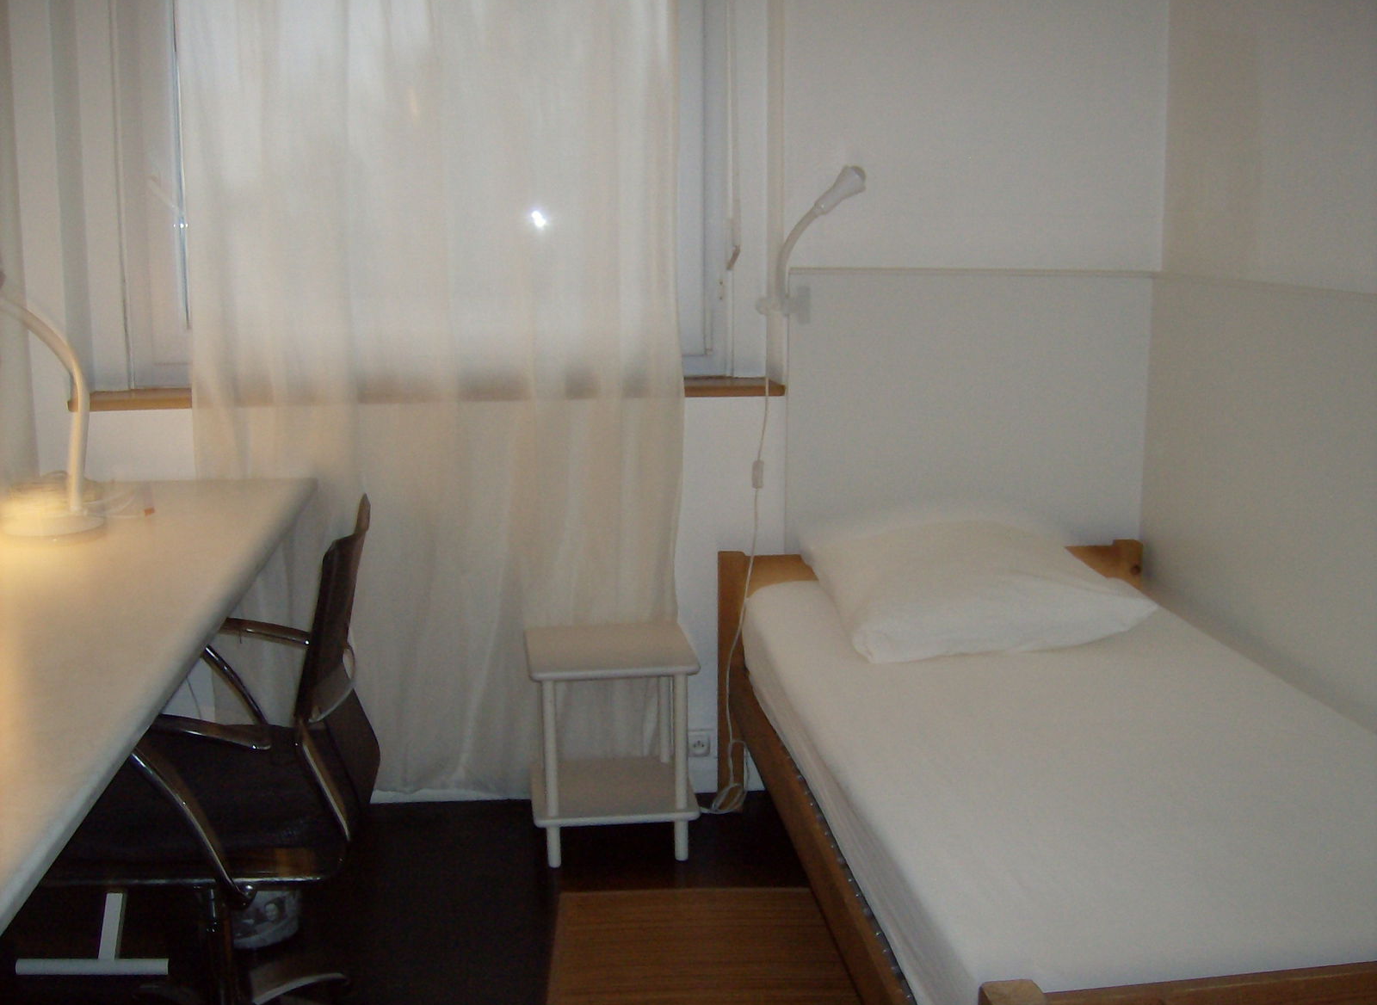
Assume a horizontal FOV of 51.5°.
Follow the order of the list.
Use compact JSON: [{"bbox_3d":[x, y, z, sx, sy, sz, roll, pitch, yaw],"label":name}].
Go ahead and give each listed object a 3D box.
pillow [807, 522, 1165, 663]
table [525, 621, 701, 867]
[{"bbox_3d":[0.607,0.165,2.986,0.629,0.140,0.425,-3,25,-16],"label":"pillow"},{"bbox_3d":[-0.163,0.507,2.980,0.333,0.426,0.308,-2,11,-8],"label":"table"}]

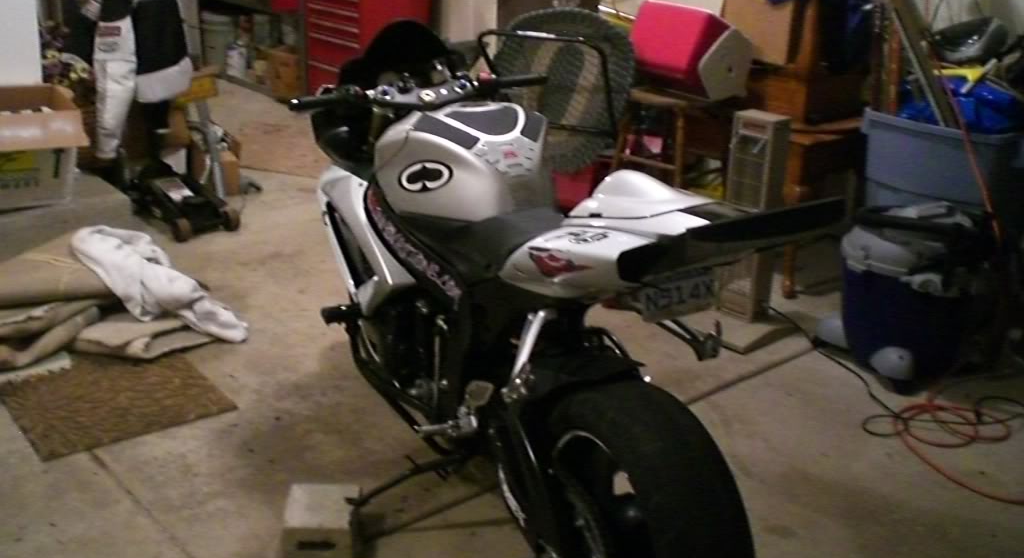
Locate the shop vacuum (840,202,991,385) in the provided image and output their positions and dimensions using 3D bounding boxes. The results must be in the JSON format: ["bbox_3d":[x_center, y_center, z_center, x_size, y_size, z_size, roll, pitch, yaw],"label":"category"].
[{"bbox_3d":[1.333,0.025,3.684,0.450,0.540,0.450,6,21,13],"label":"shop vacuum"}]

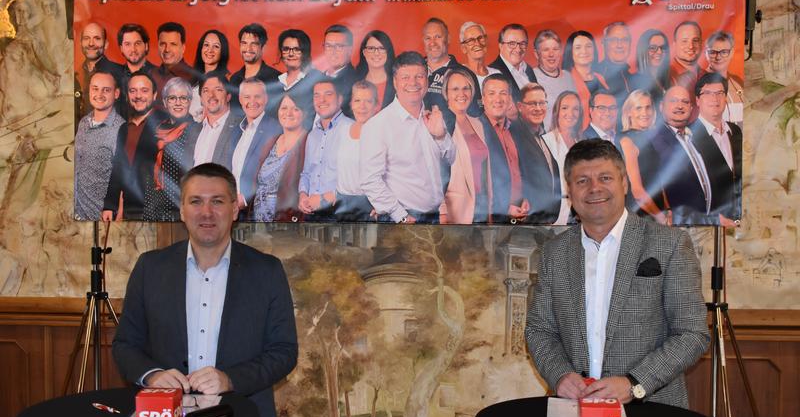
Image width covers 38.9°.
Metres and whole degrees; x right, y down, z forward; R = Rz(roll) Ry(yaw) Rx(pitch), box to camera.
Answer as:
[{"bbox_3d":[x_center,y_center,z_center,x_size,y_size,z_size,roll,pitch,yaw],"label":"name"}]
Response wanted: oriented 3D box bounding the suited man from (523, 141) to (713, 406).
[{"bbox_3d":[0.660,0.711,3.455,0.560,1.839,0.450,1,3,24],"label":"suited man"}]

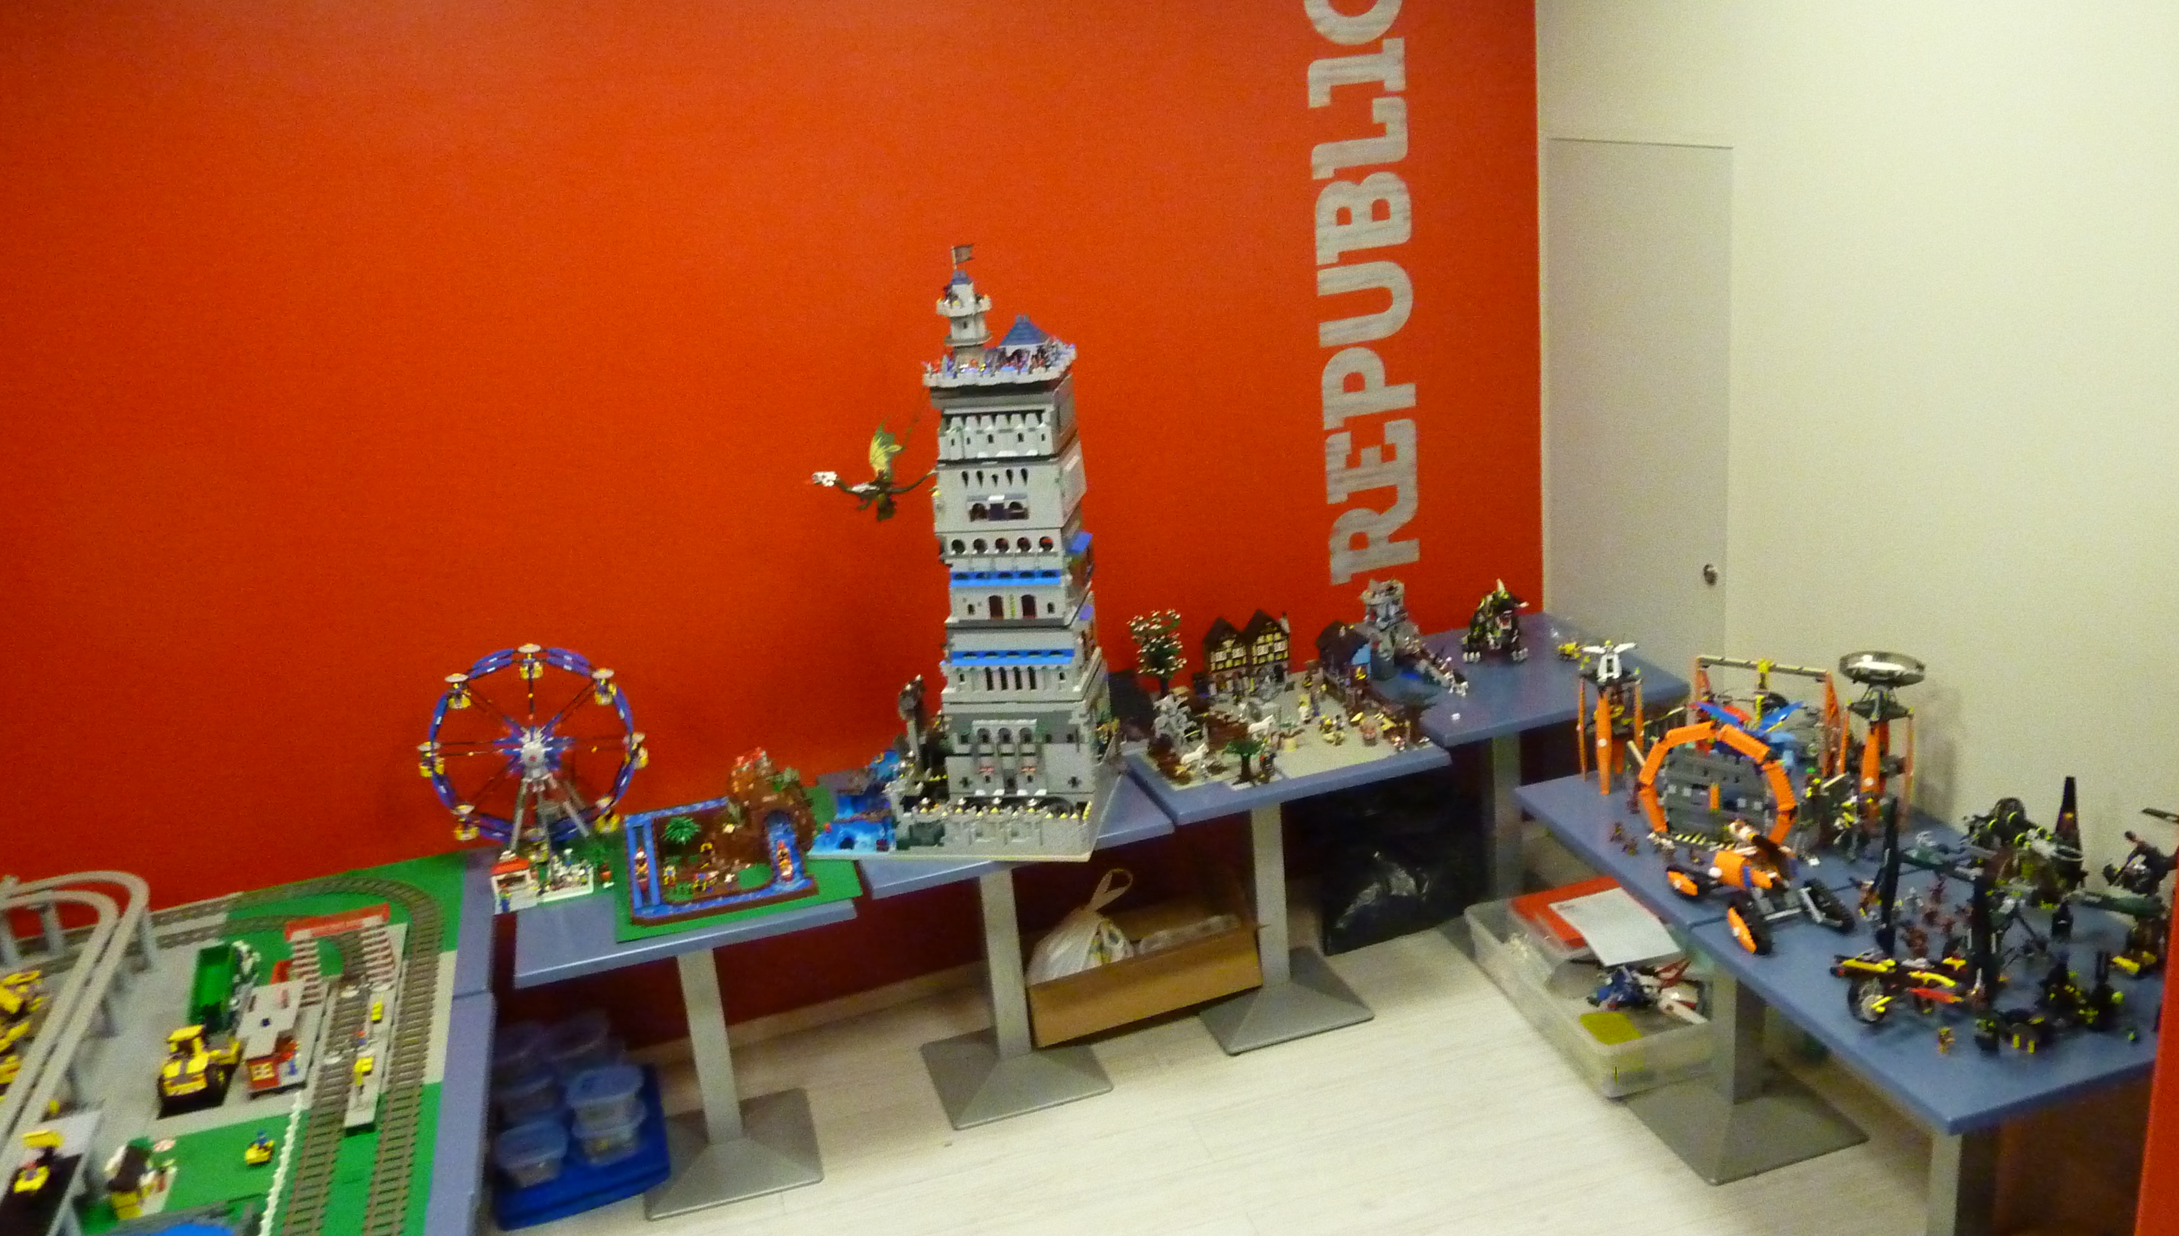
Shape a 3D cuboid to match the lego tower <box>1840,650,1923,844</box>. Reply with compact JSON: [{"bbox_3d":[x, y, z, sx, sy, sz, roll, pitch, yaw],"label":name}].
[{"bbox_3d":[1.583,0.251,3.426,0.151,0.353,0.151,3,21,25],"label":"lego tower"}]

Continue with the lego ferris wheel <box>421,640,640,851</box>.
[{"bbox_3d":[-1.244,0.318,3.828,0.475,0.535,0.222,-11,19,-15],"label":"lego ferris wheel"}]

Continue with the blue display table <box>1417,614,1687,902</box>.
[{"bbox_3d":[1.139,0.497,4.699,0.700,0.752,0.700,-10,19,-15],"label":"blue display table"}]

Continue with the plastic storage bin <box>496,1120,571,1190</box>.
[{"bbox_3d":[-1.304,1.267,3.988,0.167,0.076,0.151,-10,19,-13],"label":"plastic storage bin"}]

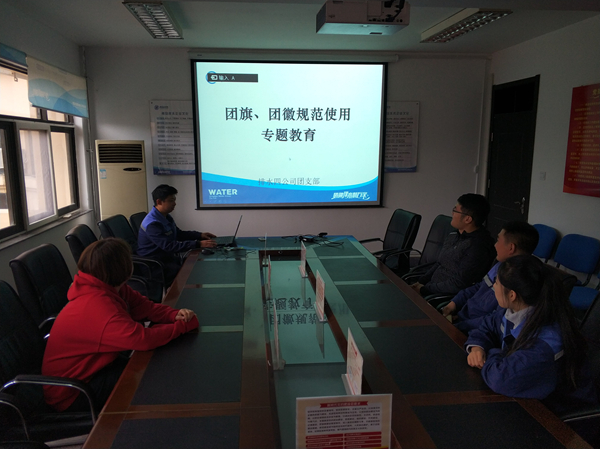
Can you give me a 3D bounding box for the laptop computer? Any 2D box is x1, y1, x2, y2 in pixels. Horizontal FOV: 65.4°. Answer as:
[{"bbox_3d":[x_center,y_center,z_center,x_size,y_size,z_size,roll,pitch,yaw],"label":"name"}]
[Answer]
[{"bbox_3d":[-0.657,0.053,4.117,0.290,0.230,0.360,-1,9,-5],"label":"laptop computer"}]

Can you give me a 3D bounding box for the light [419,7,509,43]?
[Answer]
[{"bbox_3d":[1.641,-2.031,4.753,0.310,0.090,1.240,-1,9,-9],"label":"light"}]

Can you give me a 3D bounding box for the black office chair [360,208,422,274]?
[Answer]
[{"bbox_3d":[0.824,0.374,4.545,0.610,0.990,0.570,-2,9,-11],"label":"black office chair"}]

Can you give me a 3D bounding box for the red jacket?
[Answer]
[{"bbox_3d":[-0.827,0.495,2.127,0.700,0.580,0.480,-3,10,-19],"label":"red jacket"}]

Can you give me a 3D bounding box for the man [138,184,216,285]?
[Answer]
[{"bbox_3d":[-1.159,0.266,4.358,0.720,1.250,0.520,1,9,3],"label":"man"}]

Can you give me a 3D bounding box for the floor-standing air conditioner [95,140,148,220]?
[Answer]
[{"bbox_3d":[-2.270,-0.222,5.974,0.560,1.690,0.340,-4,10,-23],"label":"floor-standing air conditioner"}]

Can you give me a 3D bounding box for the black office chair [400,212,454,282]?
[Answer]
[{"bbox_3d":[0.970,0.481,3.854,0.620,1.000,0.570,-2,9,-14],"label":"black office chair"}]

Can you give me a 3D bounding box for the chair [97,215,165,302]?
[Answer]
[{"bbox_3d":[-1.451,0.444,4.064,0.610,0.990,0.570,0,9,-1],"label":"chair"}]

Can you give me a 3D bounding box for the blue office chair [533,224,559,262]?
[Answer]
[{"bbox_3d":[2.260,0.431,4.763,0.550,0.820,0.480,-1,9,-5],"label":"blue office chair"}]

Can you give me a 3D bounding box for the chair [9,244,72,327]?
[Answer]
[{"bbox_3d":[-1.356,0.637,2.863,0.610,0.990,0.570,0,9,-4],"label":"chair"}]

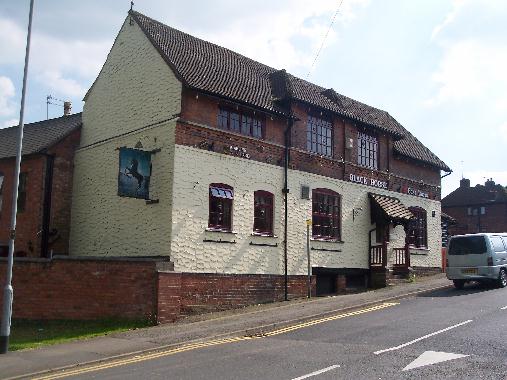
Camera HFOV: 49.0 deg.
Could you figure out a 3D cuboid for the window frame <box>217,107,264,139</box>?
[{"bbox_3d":[-0.317,-1.800,15.332,1.828,0.610,0.140,9,-12,-43],"label":"window frame"}]

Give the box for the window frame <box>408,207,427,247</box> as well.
[{"bbox_3d":[6.286,1.435,21.282,1.401,1.599,0.150,9,-12,-43],"label":"window frame"}]

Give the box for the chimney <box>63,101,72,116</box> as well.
[{"bbox_3d":[-6.612,-2.879,19.800,0.250,0.540,0.250,9,-12,-43],"label":"chimney"}]

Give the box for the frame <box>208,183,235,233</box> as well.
[{"bbox_3d":[-0.845,0.435,14.409,0.827,1.227,0.140,9,-12,-43],"label":"frame"}]

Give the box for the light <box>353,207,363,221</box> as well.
[{"bbox_3d":[3.434,0.786,18.251,0.120,0.465,0.328,9,-12,-43],"label":"light"}]

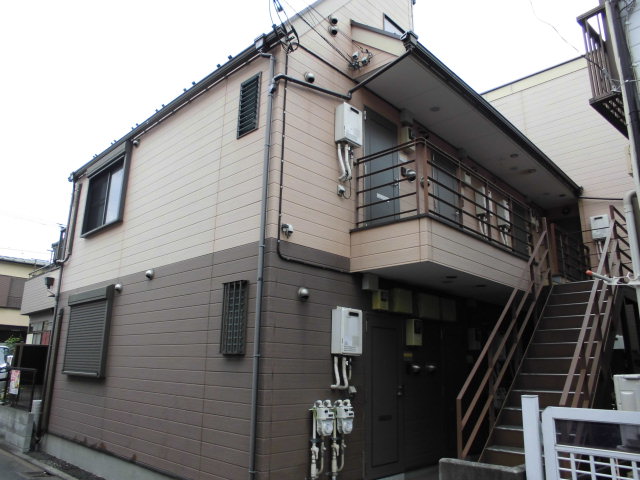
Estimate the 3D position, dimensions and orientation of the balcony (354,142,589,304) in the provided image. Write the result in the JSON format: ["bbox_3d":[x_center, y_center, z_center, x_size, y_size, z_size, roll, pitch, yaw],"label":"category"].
[{"bbox_3d":[2.925,0.228,7.807,1.130,1.475,6.120,-13,-20,43],"label":"balcony"}]

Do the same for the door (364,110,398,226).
[{"bbox_3d":[0.869,-0.833,6.741,0.080,1.950,0.795,-13,-20,43],"label":"door"}]

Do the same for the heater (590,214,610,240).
[{"bbox_3d":[6.085,-0.267,10.391,0.340,0.520,0.160,-13,-20,43],"label":"heater"}]

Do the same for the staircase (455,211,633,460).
[{"bbox_3d":[3.274,1.208,6.390,0.970,3.900,4.400,-13,-20,43],"label":"staircase"}]

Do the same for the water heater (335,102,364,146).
[{"bbox_3d":[0.379,-1.459,6.222,0.160,0.540,0.355,-13,-20,43],"label":"water heater"}]

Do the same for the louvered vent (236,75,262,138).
[{"bbox_3d":[-0.840,-1.625,5.828,0.395,0.760,0.070,-13,-20,43],"label":"louvered vent"}]

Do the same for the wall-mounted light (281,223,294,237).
[{"bbox_3d":[-0.345,-0.115,5.174,0.100,0.130,0.090,-13,-20,43],"label":"wall-mounted light"}]

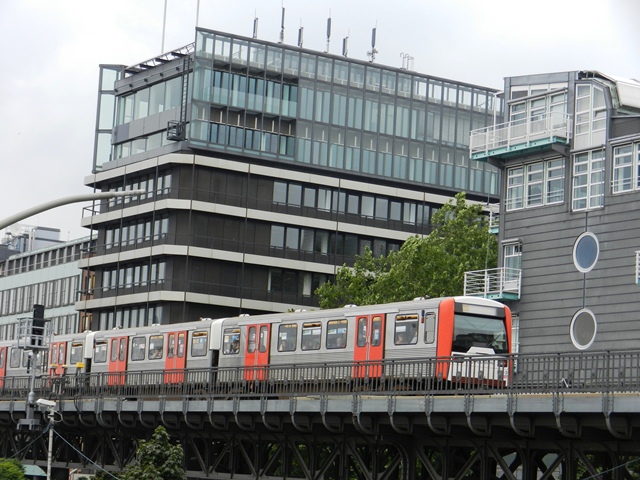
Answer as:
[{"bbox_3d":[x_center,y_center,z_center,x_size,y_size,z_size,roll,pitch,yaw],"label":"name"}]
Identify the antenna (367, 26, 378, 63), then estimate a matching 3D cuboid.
[{"bbox_3d":[4.066,-15.062,130.296,0.750,2.650,0.500,0,-8,21],"label":"antenna"}]

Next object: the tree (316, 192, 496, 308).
[{"bbox_3d":[5.535,6.662,83.000,11.500,18.000,10.500,2,-7,6],"label":"tree"}]

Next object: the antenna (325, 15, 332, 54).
[{"bbox_3d":[0.663,-15.646,128.222,0.360,2.750,0.360,3,-7,0],"label":"antenna"}]

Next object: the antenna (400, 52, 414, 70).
[{"bbox_3d":[6.865,-14.005,132.004,0.800,1.250,0.700,8,-9,-31],"label":"antenna"}]

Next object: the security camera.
[{"bbox_3d":[-5.202,3.106,32.000,0.360,0.120,0.130,7,-6,16],"label":"security camera"}]

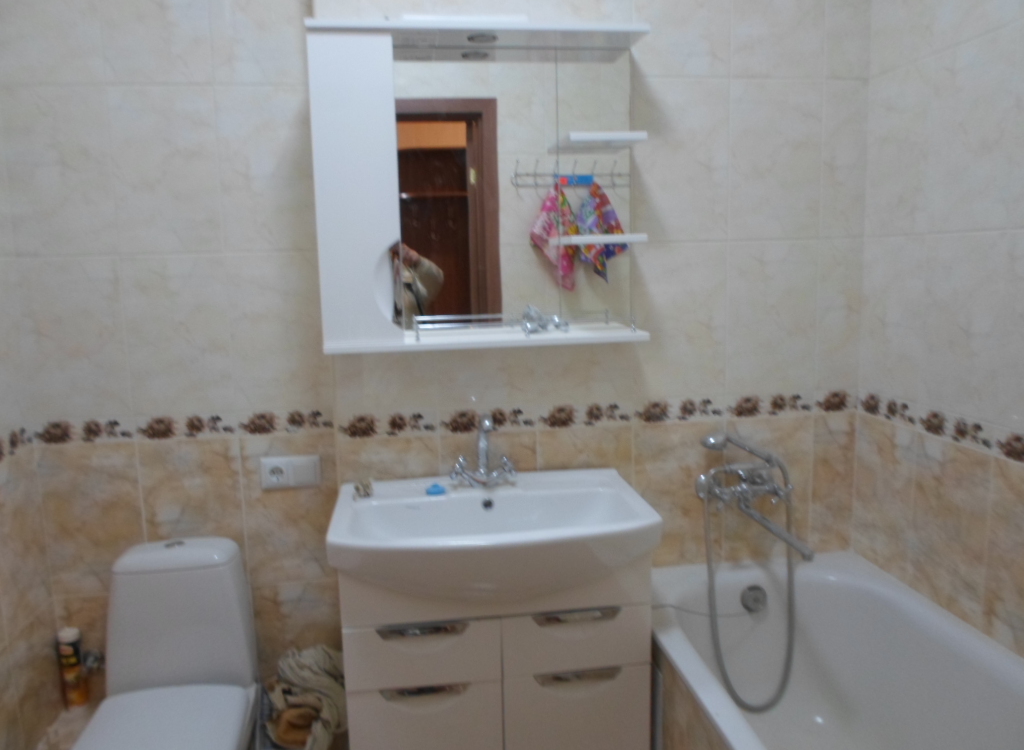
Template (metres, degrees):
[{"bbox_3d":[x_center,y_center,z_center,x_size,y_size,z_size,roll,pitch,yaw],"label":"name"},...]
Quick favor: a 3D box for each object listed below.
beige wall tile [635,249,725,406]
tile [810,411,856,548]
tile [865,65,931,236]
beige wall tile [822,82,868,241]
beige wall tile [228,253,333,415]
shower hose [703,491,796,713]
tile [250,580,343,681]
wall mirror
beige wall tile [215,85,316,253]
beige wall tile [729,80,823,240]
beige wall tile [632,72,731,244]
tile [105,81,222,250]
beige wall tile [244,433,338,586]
[{"bbox_3d":[0.431,-0.138,1.900,0.250,0.402,0.010,-2,8,-8],"label":"beige wall tile"},{"bbox_3d":[0.883,0.303,2.044,0.120,0.398,0.010,-2,8,-7],"label":"tile"},{"bbox_3d":[0.941,-0.544,1.808,0.010,0.401,0.246,-2,8,-7],"label":"tile"},{"bbox_3d":[0.864,-0.558,1.923,0.120,0.399,0.010,-2,8,-7],"label":"beige wall tile"},{"bbox_3d":[-0.587,-0.111,1.887,0.248,0.399,0.010,-2,8,-7],"label":"beige wall tile"},{"bbox_3d":[0.610,0.584,1.881,0.235,0.590,0.080,-2,8,-8],"label":"shower hose"},{"bbox_3d":[-0.568,0.745,2.008,0.248,0.398,0.010,-2,8,-7],"label":"tile"},{"bbox_3d":[-0.065,-0.433,1.739,0.757,0.723,0.158,-2,8,-7],"label":"wall mirror"},{"bbox_3d":[-0.589,-0.505,1.820,0.247,0.396,0.010,-2,8,-8],"label":"beige wall tile"},{"bbox_3d":[0.669,-0.543,1.880,0.250,0.396,0.010,-2,8,-8],"label":"beige wall tile"},{"bbox_3d":[0.429,-0.541,1.869,0.250,0.399,0.010,-2,8,-7],"label":"beige wall tile"},{"bbox_3d":[-0.844,-0.498,1.801,0.249,0.399,0.010,-2,8,-7],"label":"tile"},{"bbox_3d":[-0.571,0.347,1.934,0.243,0.400,0.010,-2,8,-8],"label":"beige wall tile"}]

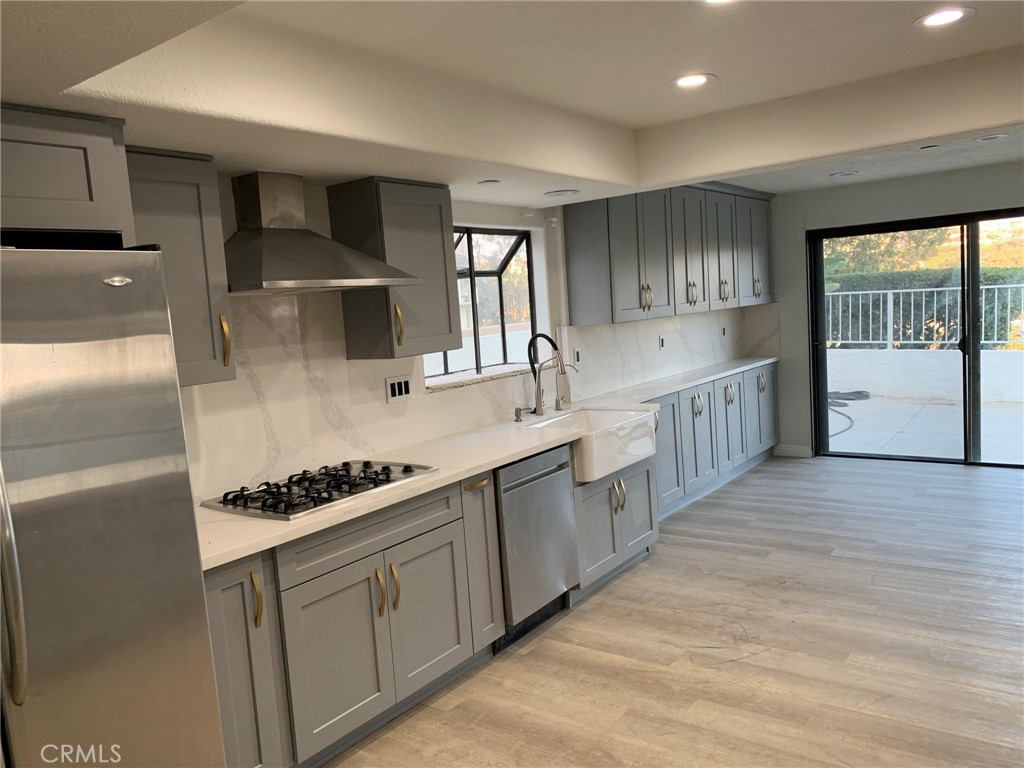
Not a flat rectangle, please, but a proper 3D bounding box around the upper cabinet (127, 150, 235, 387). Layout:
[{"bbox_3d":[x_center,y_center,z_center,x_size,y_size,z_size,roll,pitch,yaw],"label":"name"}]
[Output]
[{"bbox_3d":[-1.270,-0.363,2.608,0.326,0.761,0.485,0,7,37],"label":"upper cabinet"}]

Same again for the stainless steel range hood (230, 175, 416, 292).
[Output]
[{"bbox_3d":[-0.829,-0.598,3.027,0.509,0.466,0.766,0,7,37],"label":"stainless steel range hood"}]

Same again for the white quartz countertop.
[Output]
[{"bbox_3d":[0.598,0.154,4.798,0.677,0.037,6.037,0,7,37],"label":"white quartz countertop"}]

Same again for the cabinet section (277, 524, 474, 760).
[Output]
[{"bbox_3d":[-0.701,0.920,3.097,0.610,0.599,0.909,0,8,38],"label":"cabinet section"}]

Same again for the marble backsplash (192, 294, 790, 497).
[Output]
[{"bbox_3d":[0.475,-0.256,4.832,0.435,0.786,6.047,0,7,37],"label":"marble backsplash"}]

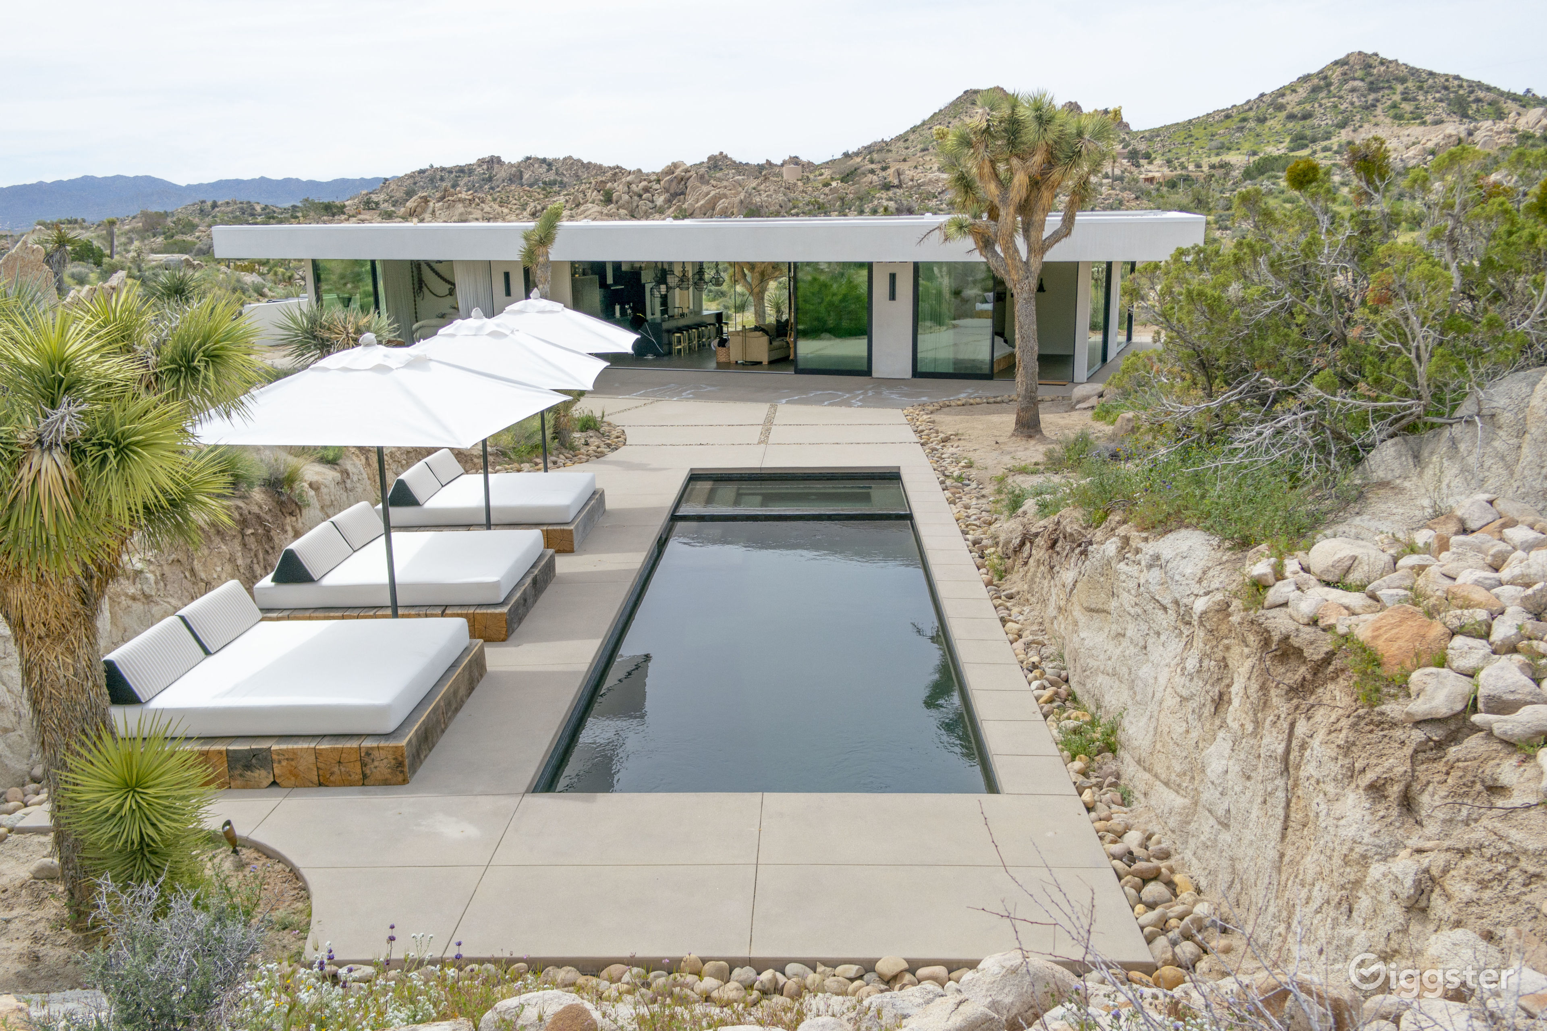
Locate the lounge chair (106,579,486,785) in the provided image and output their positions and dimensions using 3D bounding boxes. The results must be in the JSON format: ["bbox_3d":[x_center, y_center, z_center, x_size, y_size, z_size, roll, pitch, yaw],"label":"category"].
[{"bbox_3d":[-3.585,1.164,9.599,2.360,0.786,2.215,0,13,2],"label":"lounge chair"}]

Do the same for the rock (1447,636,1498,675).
[{"bbox_3d":[3.702,0.739,6.826,0.255,0.180,0.210,0,13,2],"label":"rock"}]

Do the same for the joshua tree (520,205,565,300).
[{"bbox_3d":[-4.525,-4.140,25.587,0.847,4.028,0.892,0,13,2],"label":"joshua tree"}]

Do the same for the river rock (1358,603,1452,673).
[{"bbox_3d":[3.079,0.602,6.297,0.460,0.280,0.360,6,14,26],"label":"river rock"}]

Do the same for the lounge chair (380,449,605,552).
[{"bbox_3d":[-3.468,-0.240,15.741,2.470,0.893,2.109,0,13,2],"label":"lounge chair"}]

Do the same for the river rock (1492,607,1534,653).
[{"bbox_3d":[3.405,0.529,5.939,0.185,0.180,0.200,7,15,30],"label":"river rock"}]

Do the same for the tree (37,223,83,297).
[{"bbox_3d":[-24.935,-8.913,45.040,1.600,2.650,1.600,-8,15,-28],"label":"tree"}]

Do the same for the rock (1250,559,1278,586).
[{"bbox_3d":[3.308,0.388,8.702,0.175,0.150,0.160,0,13,2],"label":"rock"}]

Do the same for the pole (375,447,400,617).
[{"bbox_3d":[-3.156,-0.052,10.547,0.047,2.600,0.047,0,13,2],"label":"pole"}]

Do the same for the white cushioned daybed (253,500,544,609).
[{"bbox_3d":[-3.530,0.343,12.580,2.197,0.514,1.973,0,13,2],"label":"white cushioned daybed"}]

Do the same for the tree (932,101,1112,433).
[{"bbox_3d":[4.007,-3.969,20.777,2.699,5.330,2.736,0,13,2],"label":"tree"}]

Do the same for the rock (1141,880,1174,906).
[{"bbox_3d":[2.071,2.039,6.957,0.175,0.115,0.150,3,14,17],"label":"rock"}]

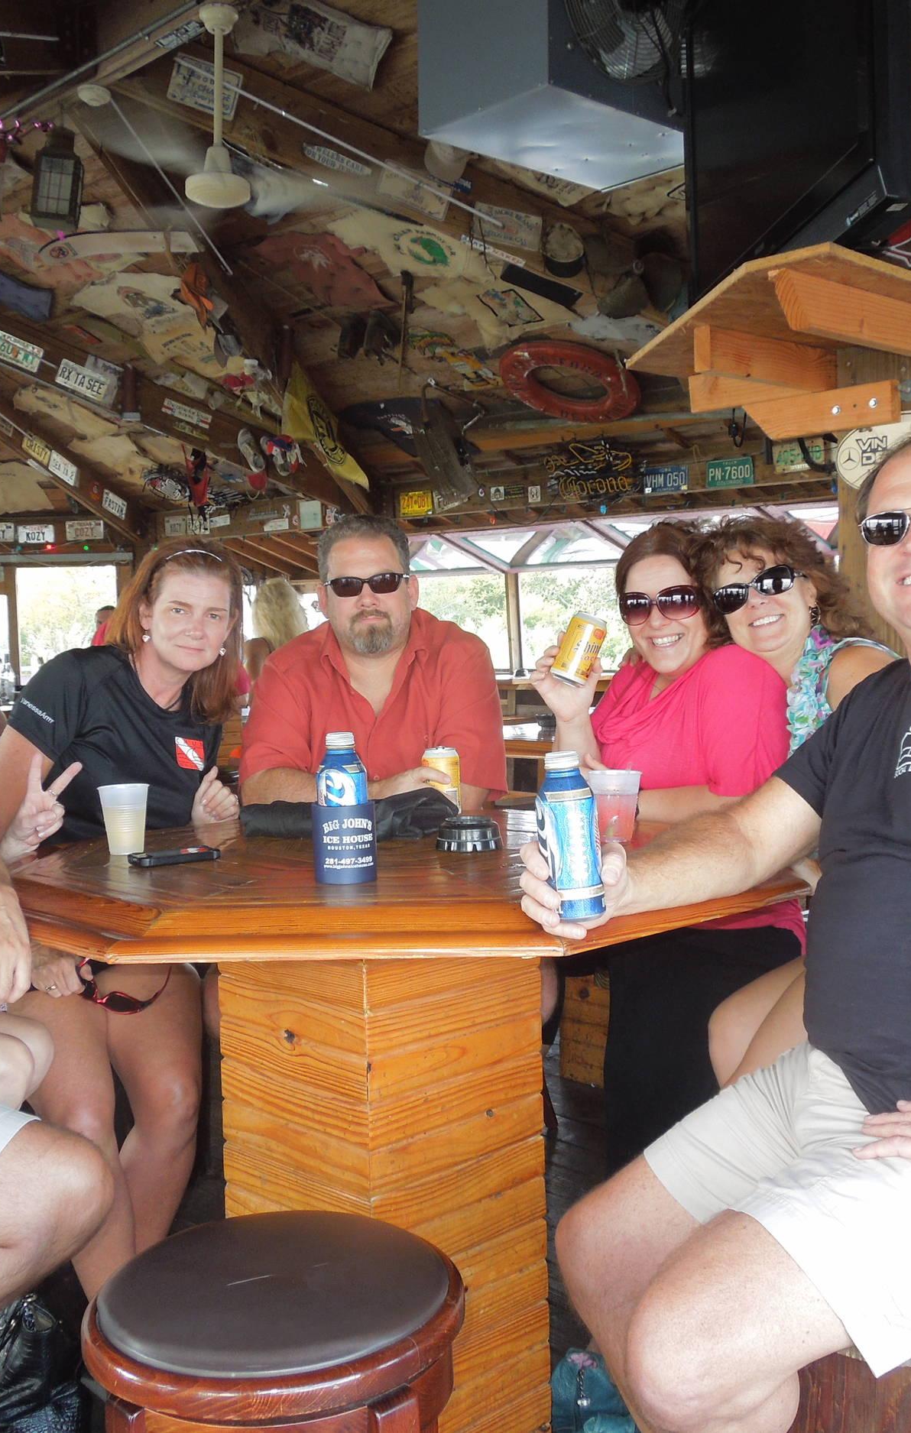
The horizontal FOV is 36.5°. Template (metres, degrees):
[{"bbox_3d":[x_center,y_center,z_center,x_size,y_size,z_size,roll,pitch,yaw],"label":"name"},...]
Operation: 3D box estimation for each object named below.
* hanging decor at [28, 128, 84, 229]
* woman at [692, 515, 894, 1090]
[{"bbox_3d":[-1.675,-2.274,5.800,0.175,0.400,0.175,-1,3,0],"label":"hanging decor"},{"bbox_3d":[0.596,0.337,2.304,0.500,1.340,0.720,2,5,45],"label":"woman"}]

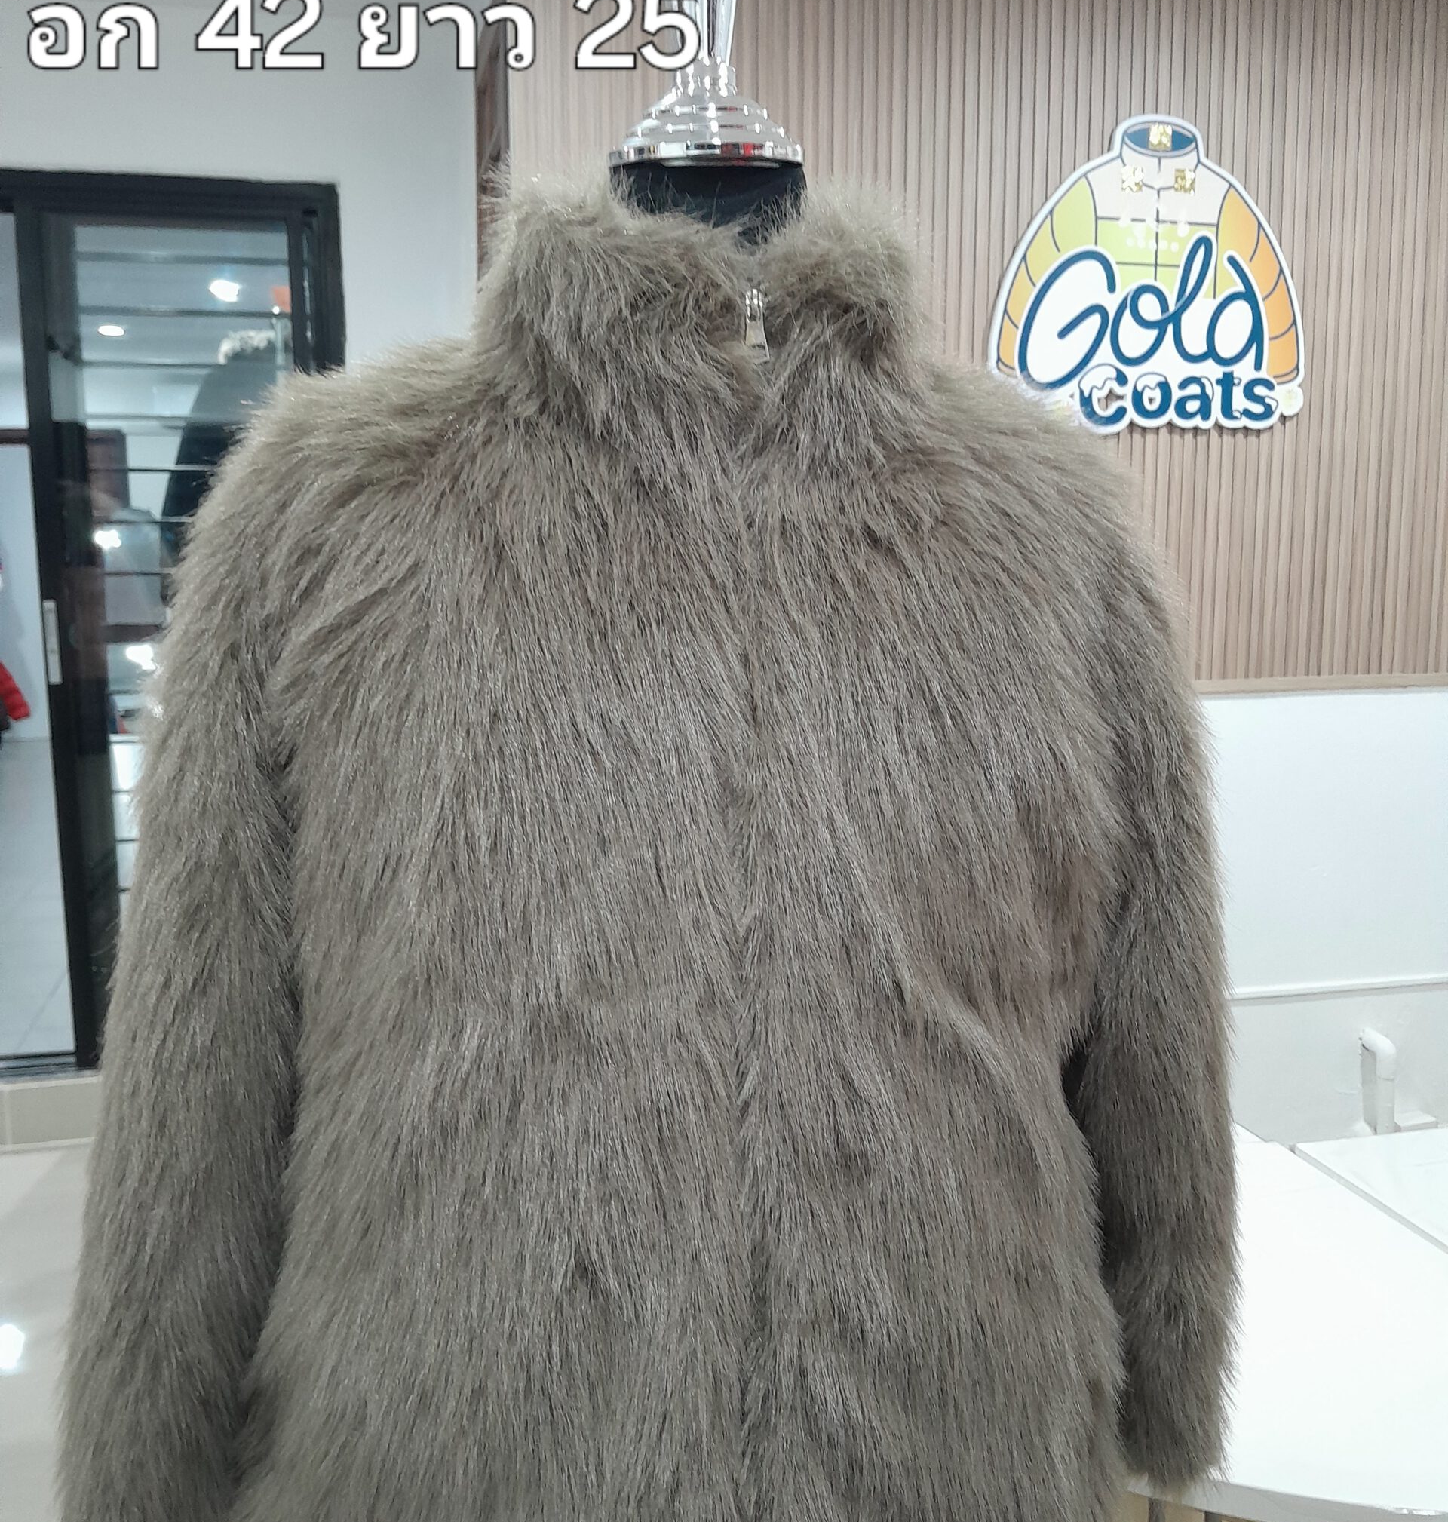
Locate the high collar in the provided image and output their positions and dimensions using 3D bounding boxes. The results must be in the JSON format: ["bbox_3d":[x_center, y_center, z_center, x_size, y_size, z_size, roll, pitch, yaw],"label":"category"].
[{"bbox_3d":[-0.012,-0.232,0.785,0.235,0.150,0.210,-1,7,-13],"label":"high collar"}]

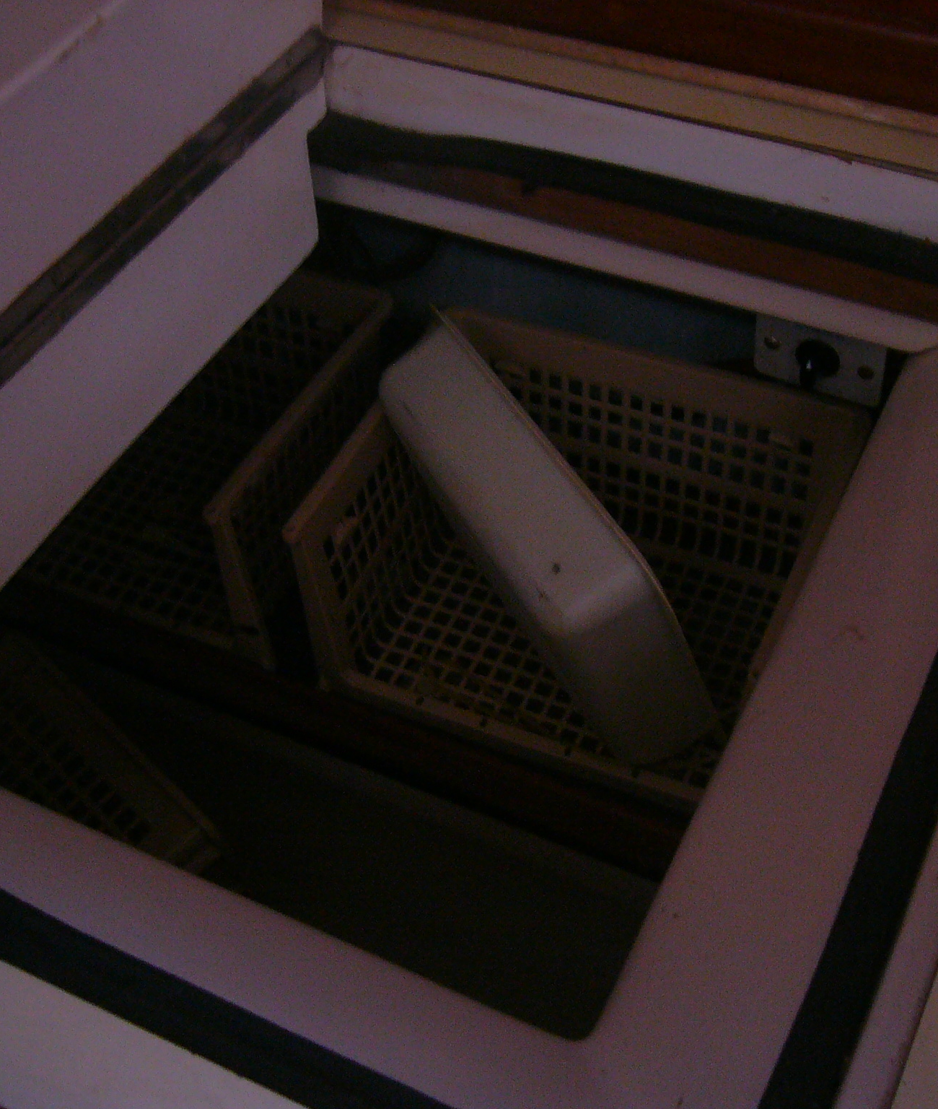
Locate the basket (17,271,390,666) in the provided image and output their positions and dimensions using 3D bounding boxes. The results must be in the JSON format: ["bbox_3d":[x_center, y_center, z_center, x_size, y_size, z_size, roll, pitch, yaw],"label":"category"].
[{"bbox_3d":[-0.209,-0.087,1.020,0.283,0.151,0.213,18,53,22],"label":"basket"}]

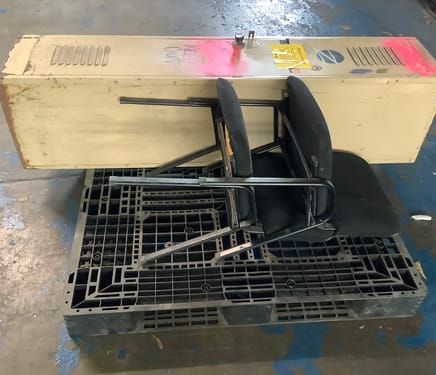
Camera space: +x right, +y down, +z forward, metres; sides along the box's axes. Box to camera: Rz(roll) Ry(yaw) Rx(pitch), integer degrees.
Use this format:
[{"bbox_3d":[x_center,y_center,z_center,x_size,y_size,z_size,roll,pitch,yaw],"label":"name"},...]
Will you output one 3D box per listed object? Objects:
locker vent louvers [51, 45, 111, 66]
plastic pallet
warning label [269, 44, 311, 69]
[{"bbox_3d":[-0.543,-0.525,1.783,0.222,0.010,0.166,-1,44,-5],"label":"locker vent louvers"},{"bbox_3d":[0.067,0.083,1.913,1.238,0.138,1.040,-2,44,-5],"label":"plastic pallet"},{"bbox_3d":[0.298,-0.544,1.853,0.142,0.004,0.207,-1,44,-5],"label":"warning label"}]

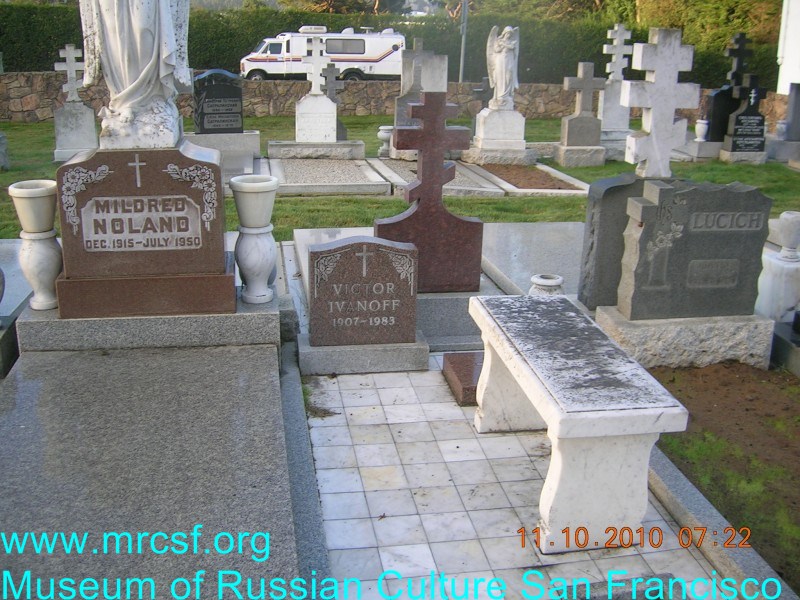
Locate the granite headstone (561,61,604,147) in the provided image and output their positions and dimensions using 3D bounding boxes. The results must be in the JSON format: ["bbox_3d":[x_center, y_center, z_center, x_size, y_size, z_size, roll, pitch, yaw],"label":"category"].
[{"bbox_3d":[2.204,-2.365,9.800,0.475,0.990,0.190,-3,19,-12],"label":"granite headstone"}]

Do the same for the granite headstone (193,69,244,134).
[{"bbox_3d":[-2.202,-2.402,9.823,0.575,0.736,0.175,-1,19,-10],"label":"granite headstone"}]

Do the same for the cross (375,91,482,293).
[{"bbox_3d":[0.144,-0.495,3.799,0.506,0.940,0.120,-2,19,-10],"label":"cross"}]

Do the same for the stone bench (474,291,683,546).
[{"bbox_3d":[0.505,0.367,2.622,0.360,0.478,0.923,-2,20,-10],"label":"stone bench"}]

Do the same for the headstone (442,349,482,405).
[{"bbox_3d":[0.418,0.319,3.360,0.410,0.082,0.340,-2,18,-9],"label":"headstone"}]

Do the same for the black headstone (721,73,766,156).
[{"bbox_3d":[4.631,-2.474,10.722,0.454,0.992,0.212,-1,19,-10],"label":"black headstone"}]

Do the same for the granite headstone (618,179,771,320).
[{"bbox_3d":[1.324,-0.230,3.653,0.638,0.605,0.153,-2,19,-10],"label":"granite headstone"}]

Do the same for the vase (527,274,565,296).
[{"bbox_3d":[0.687,0.025,3.822,0.200,0.270,0.200,-2,19,-10],"label":"vase"}]

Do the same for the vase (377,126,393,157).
[{"bbox_3d":[-0.176,-2.033,10.407,0.230,0.398,0.230,-2,19,-10],"label":"vase"}]

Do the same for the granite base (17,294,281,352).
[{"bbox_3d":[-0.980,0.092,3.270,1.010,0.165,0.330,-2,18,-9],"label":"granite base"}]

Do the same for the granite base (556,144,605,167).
[{"bbox_3d":[2.275,-1.828,10.265,0.568,0.225,0.413,-1,19,-10],"label":"granite base"}]

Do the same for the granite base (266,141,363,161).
[{"bbox_3d":[-1.065,-1.920,10.333,1.212,0.185,0.310,-2,19,-10],"label":"granite base"}]

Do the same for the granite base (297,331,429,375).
[{"bbox_3d":[-0.163,0.232,3.601,0.562,0.113,0.200,-1,19,-10],"label":"granite base"}]

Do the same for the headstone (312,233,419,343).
[{"bbox_3d":[-0.160,-0.036,3.462,0.455,0.454,0.107,-2,18,-9],"label":"headstone"}]

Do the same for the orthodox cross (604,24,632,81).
[{"bbox_3d":[2.805,-3.180,10.410,0.360,0.710,0.110,-2,19,-11],"label":"orthodox cross"}]

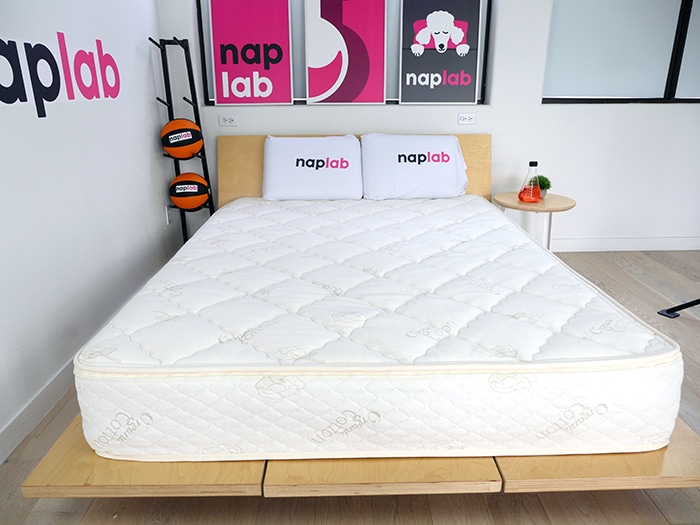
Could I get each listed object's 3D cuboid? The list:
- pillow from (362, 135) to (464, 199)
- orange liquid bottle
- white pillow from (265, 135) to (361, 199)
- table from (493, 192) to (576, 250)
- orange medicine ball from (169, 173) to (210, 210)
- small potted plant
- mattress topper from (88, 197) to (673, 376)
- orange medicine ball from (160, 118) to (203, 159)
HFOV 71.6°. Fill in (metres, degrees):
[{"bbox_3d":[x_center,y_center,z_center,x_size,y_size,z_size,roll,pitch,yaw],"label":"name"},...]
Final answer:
[{"bbox_3d":[0.394,-0.588,2.989,0.640,0.385,0.150,0,0,-1],"label":"pillow"},{"bbox_3d":[1.108,-0.498,2.951,0.138,0.245,0.138,0,19,-1],"label":"orange liquid bottle"},{"bbox_3d":[-0.230,-0.585,2.975,0.605,0.385,0.150,0,0,-1],"label":"white pillow"},{"bbox_3d":[1.136,-0.170,3.063,0.510,0.450,0.510,0,19,-1],"label":"table"},{"bbox_3d":[-0.945,-0.417,2.863,0.232,0.232,0.232,-6,20,-17],"label":"orange medicine ball"},{"bbox_3d":[1.209,-0.480,3.040,0.135,0.150,0.135,0,19,-1],"label":"small potted plant"},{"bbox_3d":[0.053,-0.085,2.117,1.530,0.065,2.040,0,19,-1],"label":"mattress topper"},{"bbox_3d":[-0.959,-0.704,2.762,0.234,0.234,0.234,-6,20,-18],"label":"orange medicine ball"}]

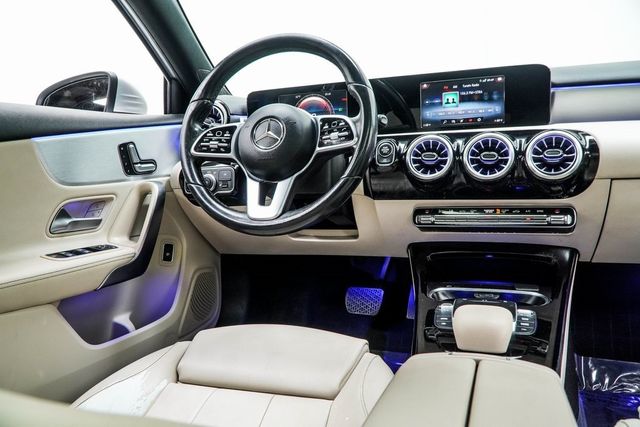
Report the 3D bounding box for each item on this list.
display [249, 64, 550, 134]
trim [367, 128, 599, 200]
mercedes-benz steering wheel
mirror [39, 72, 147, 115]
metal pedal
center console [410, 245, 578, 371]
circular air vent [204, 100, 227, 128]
[{"bbox_3d":[0.132,-0.214,0.991,0.630,0.122,0.040,0,1,20],"label":"display"},{"bbox_3d":[0.290,-0.091,0.906,0.410,0.130,0.060,0,7,20],"label":"trim"},{"bbox_3d":[-0.078,-0.143,0.863,0.370,0.370,0.095,0,-8,18],"label":"mercedes-benz steering wheel"},{"bbox_3d":[-0.520,-0.244,1.144,0.235,0.150,0.135,-1,11,15],"label":"mirror"},{"bbox_3d":[0.120,0.230,1.277,0.100,0.070,0.030,0,-22,20],"label":"metal pedal"},{"bbox_3d":[0.280,0.155,0.783,0.260,0.210,0.290,0,1,19],"label":"center console"},{"bbox_3d":[-0.254,-0.243,1.181,0.090,0.090,0.050,0,11,20],"label":"circular air vent"}]

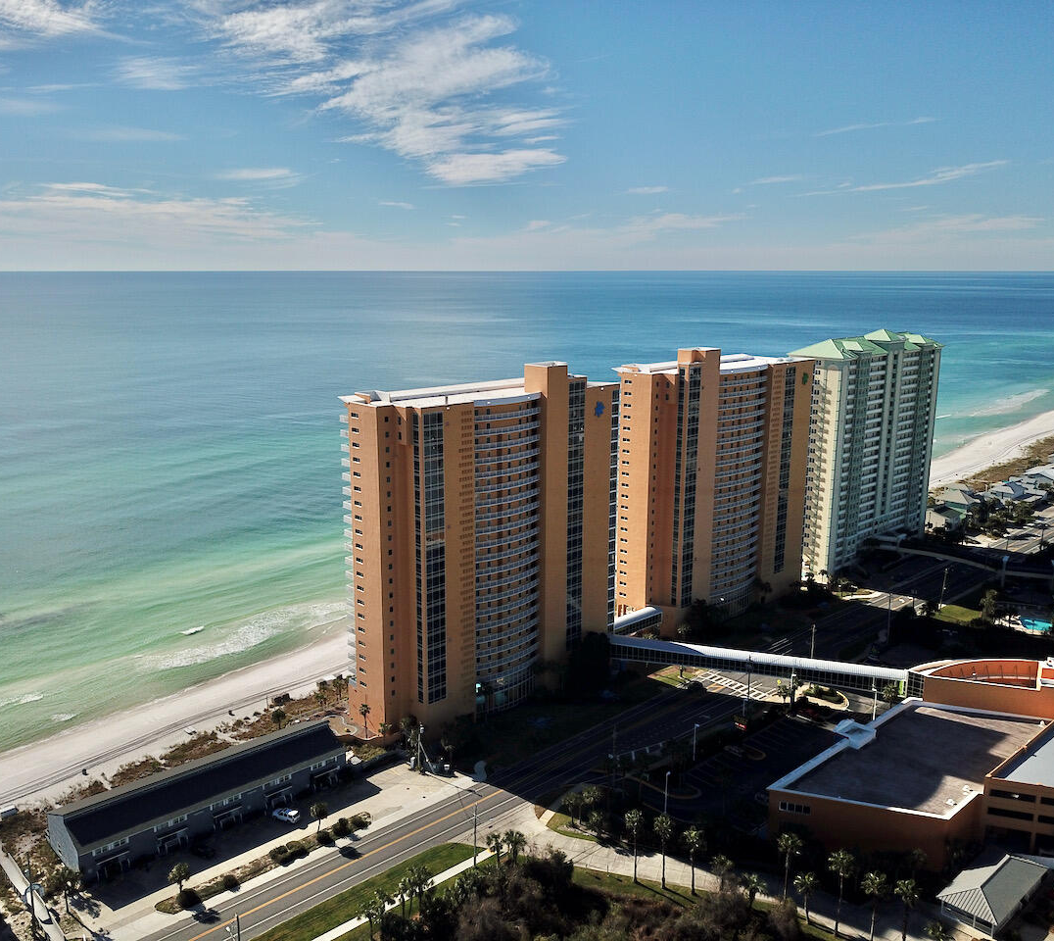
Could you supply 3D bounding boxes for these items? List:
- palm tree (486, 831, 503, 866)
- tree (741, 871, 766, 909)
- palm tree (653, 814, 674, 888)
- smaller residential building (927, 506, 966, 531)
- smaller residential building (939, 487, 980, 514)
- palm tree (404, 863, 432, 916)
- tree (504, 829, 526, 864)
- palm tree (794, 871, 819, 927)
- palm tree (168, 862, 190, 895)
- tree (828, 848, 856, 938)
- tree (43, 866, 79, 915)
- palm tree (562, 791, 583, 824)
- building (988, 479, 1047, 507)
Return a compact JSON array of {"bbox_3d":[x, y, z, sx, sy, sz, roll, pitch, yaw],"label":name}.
[{"bbox_3d":[-5.010,63.180,157.160,3.000,5.900,3.000,0,12,0],"label":"palm tree"},{"bbox_3d":[35.547,65.973,147.897,3.524,6.526,3.524,0,12,0],"label":"tree"},{"bbox_3d":[22.060,61.140,150.730,3.400,12.600,3.400,0,12,0],"label":"palm tree"},{"bbox_3d":[156.980,17.850,358.370,11.500,7.200,13.000,-11,16,-41],"label":"smaller residential building"},{"bbox_3d":[171.460,13.190,375.640,11.500,9.000,13.600,-11,16,-41],"label":"smaller residential building"},{"bbox_3d":[-16.690,64.640,144.980,3.900,8.200,3.900,0,12,0],"label":"palm tree"},{"bbox_3d":[-2.244,63.694,159.145,3.474,6.226,3.474,0,12,0],"label":"tree"},{"bbox_3d":[42.690,65.010,142.340,3.800,8.600,3.800,0,12,0],"label":"palm tree"},{"bbox_3d":[-56.168,65.645,151.968,3.467,5.446,3.467,0,12,0],"label":"palm tree"},{"bbox_3d":[45.824,62.114,138.122,3.980,14.050,3.980,0,12,0],"label":"tree"},{"bbox_3d":[-70.432,64.245,143.789,5.350,7.480,5.350,0,12,0],"label":"tree"},{"bbox_3d":[8.090,60.570,168.480,3.400,6.200,3.400,0,12,0],"label":"palm tree"},{"bbox_3d":[211.500,9.731,405.719,14.000,7.500,18.000,-11,16,-41],"label":"building"}]

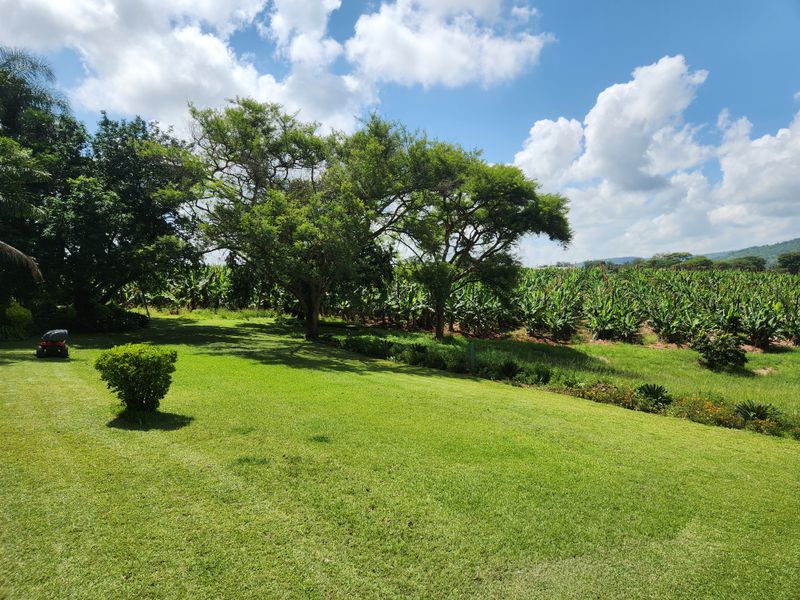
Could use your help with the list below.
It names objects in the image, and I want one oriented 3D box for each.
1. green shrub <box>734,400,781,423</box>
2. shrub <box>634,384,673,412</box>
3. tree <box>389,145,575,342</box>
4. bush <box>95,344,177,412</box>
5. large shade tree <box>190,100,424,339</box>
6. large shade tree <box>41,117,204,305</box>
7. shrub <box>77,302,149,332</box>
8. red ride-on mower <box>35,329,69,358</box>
[{"bbox_3d":[6.121,1.926,9.100,0.788,0.411,0.750,0,3,0],"label":"green shrub"},{"bbox_3d":[4.817,1.872,10.100,0.722,0.532,0.720,0,3,0],"label":"shrub"},{"bbox_3d":[3.229,-2.329,20.800,6.888,7.670,6.400,0,3,0],"label":"tree"},{"bbox_3d":[-4.908,1.462,9.900,1.565,1.267,1.450,0,3,0],"label":"bush"},{"bbox_3d":[-3.516,-3.059,20.200,8.893,9.045,8.200,0,3,0],"label":"large shade tree"},{"bbox_3d":[-13.194,-3.928,25.000,7.620,9.595,7.300,0,3,0],"label":"large shade tree"},{"bbox_3d":[-12.603,0.767,23.300,3.156,1.315,2.200,0,3,0],"label":"shrub"},{"bbox_3d":[-10.491,1.310,16.000,1.000,0.950,1.600,-2,4,-27],"label":"red ride-on mower"}]

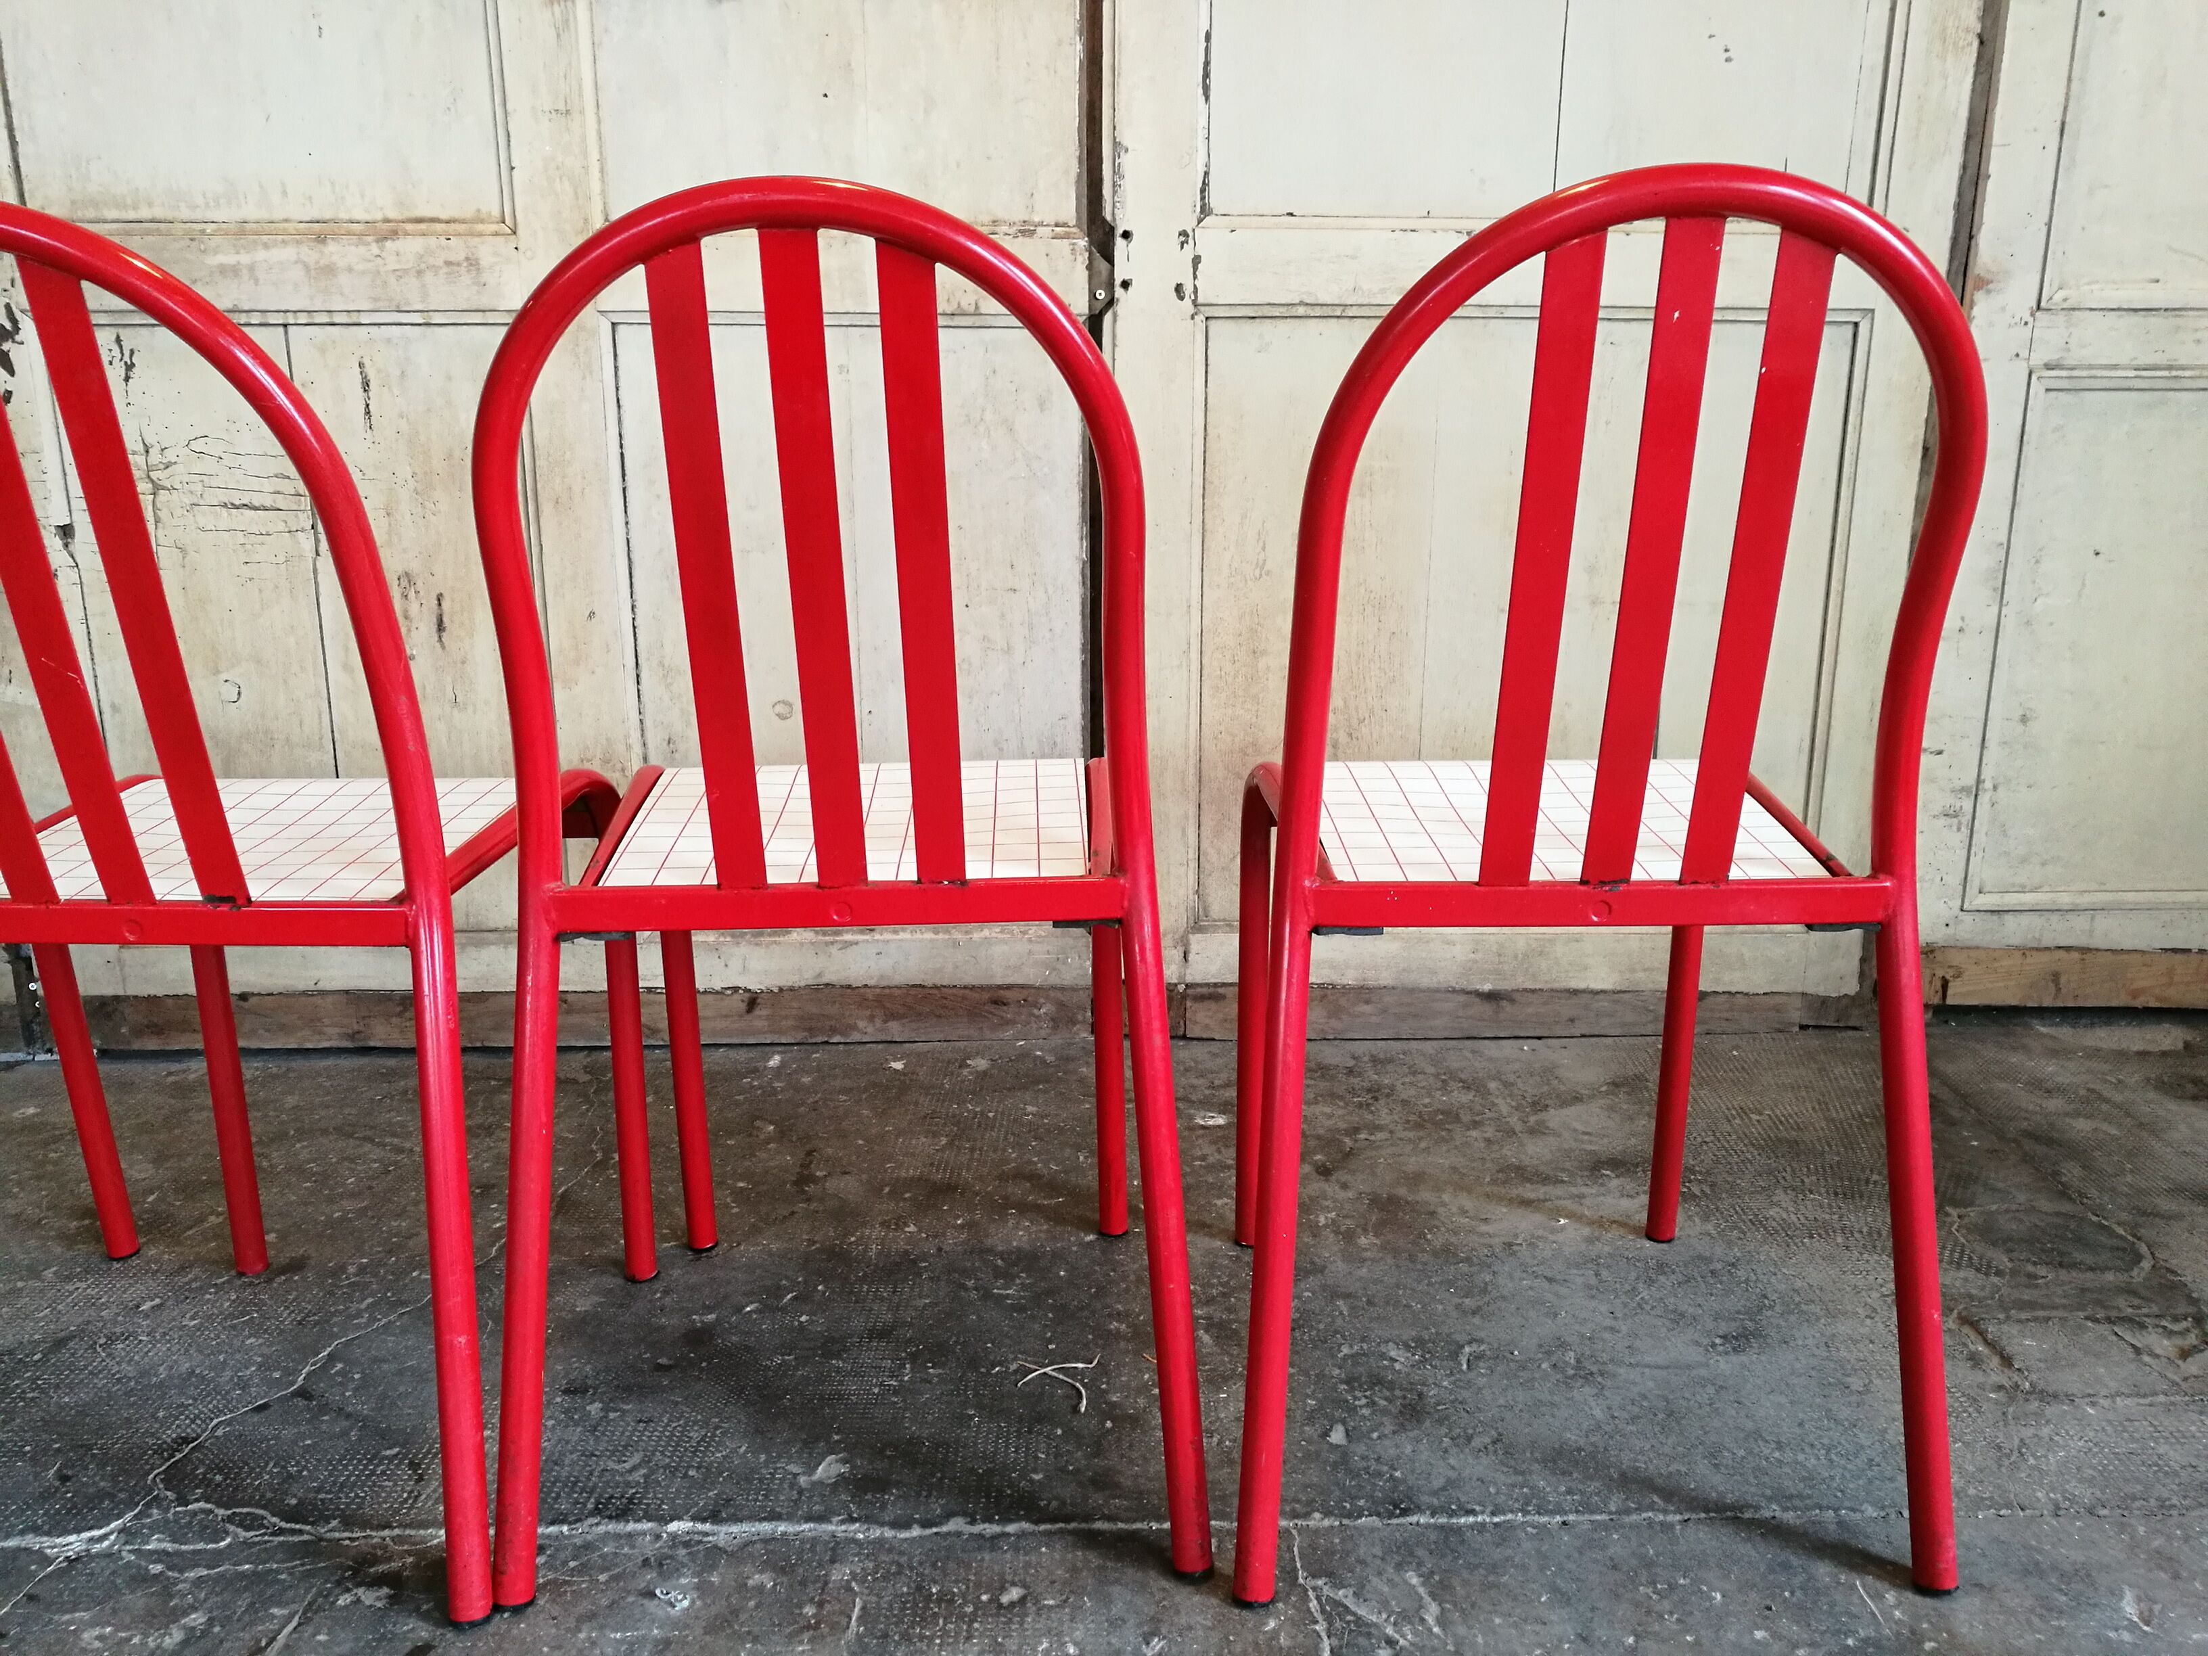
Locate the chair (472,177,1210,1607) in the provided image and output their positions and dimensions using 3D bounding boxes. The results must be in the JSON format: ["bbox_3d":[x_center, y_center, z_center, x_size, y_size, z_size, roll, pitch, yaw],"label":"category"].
[{"bbox_3d":[-0.165,0.016,1.180,0.447,0.825,0.467,-1,15,-2],"label":"chair"}]

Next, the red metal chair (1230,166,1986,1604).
[{"bbox_3d":[0.300,0.014,1.168,0.447,0.825,0.467,-1,15,0],"label":"red metal chair"}]

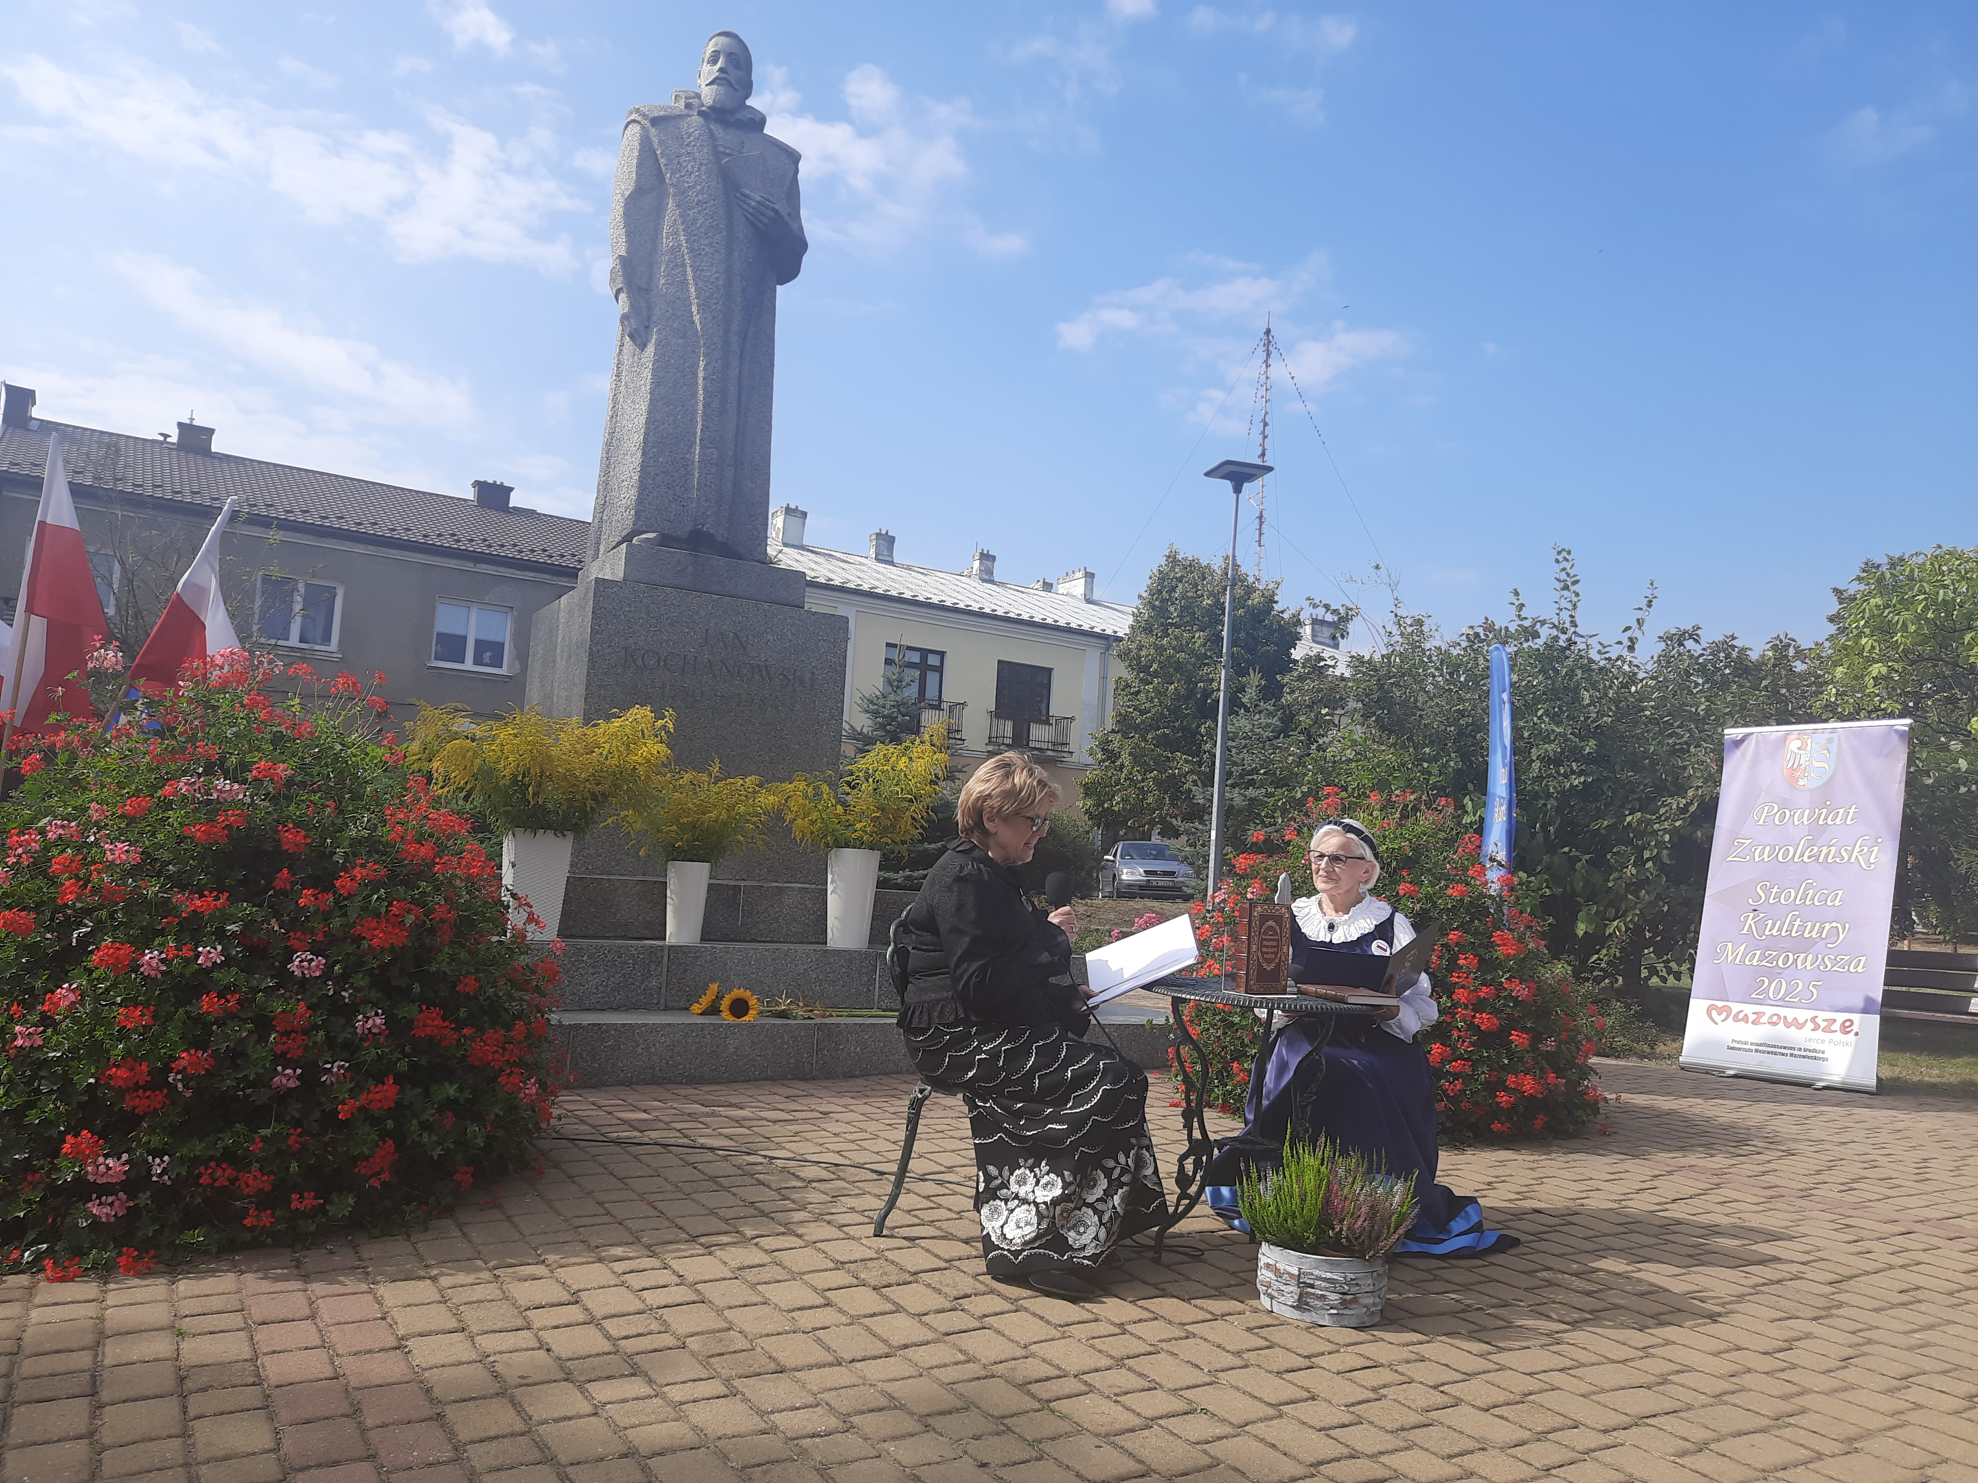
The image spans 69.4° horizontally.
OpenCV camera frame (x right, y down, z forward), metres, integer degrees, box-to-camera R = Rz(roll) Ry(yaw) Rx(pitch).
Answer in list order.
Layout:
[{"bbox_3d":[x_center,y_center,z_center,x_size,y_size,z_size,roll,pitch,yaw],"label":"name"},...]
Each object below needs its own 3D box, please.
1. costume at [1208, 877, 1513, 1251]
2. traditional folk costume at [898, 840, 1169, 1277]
[{"bbox_3d":[1.141,0.940,4.346,0.850,1.000,0.720,2,-5,25],"label":"costume"},{"bbox_3d":[0.130,0.772,3.631,0.660,1.040,0.520,3,-5,12],"label":"traditional folk costume"}]

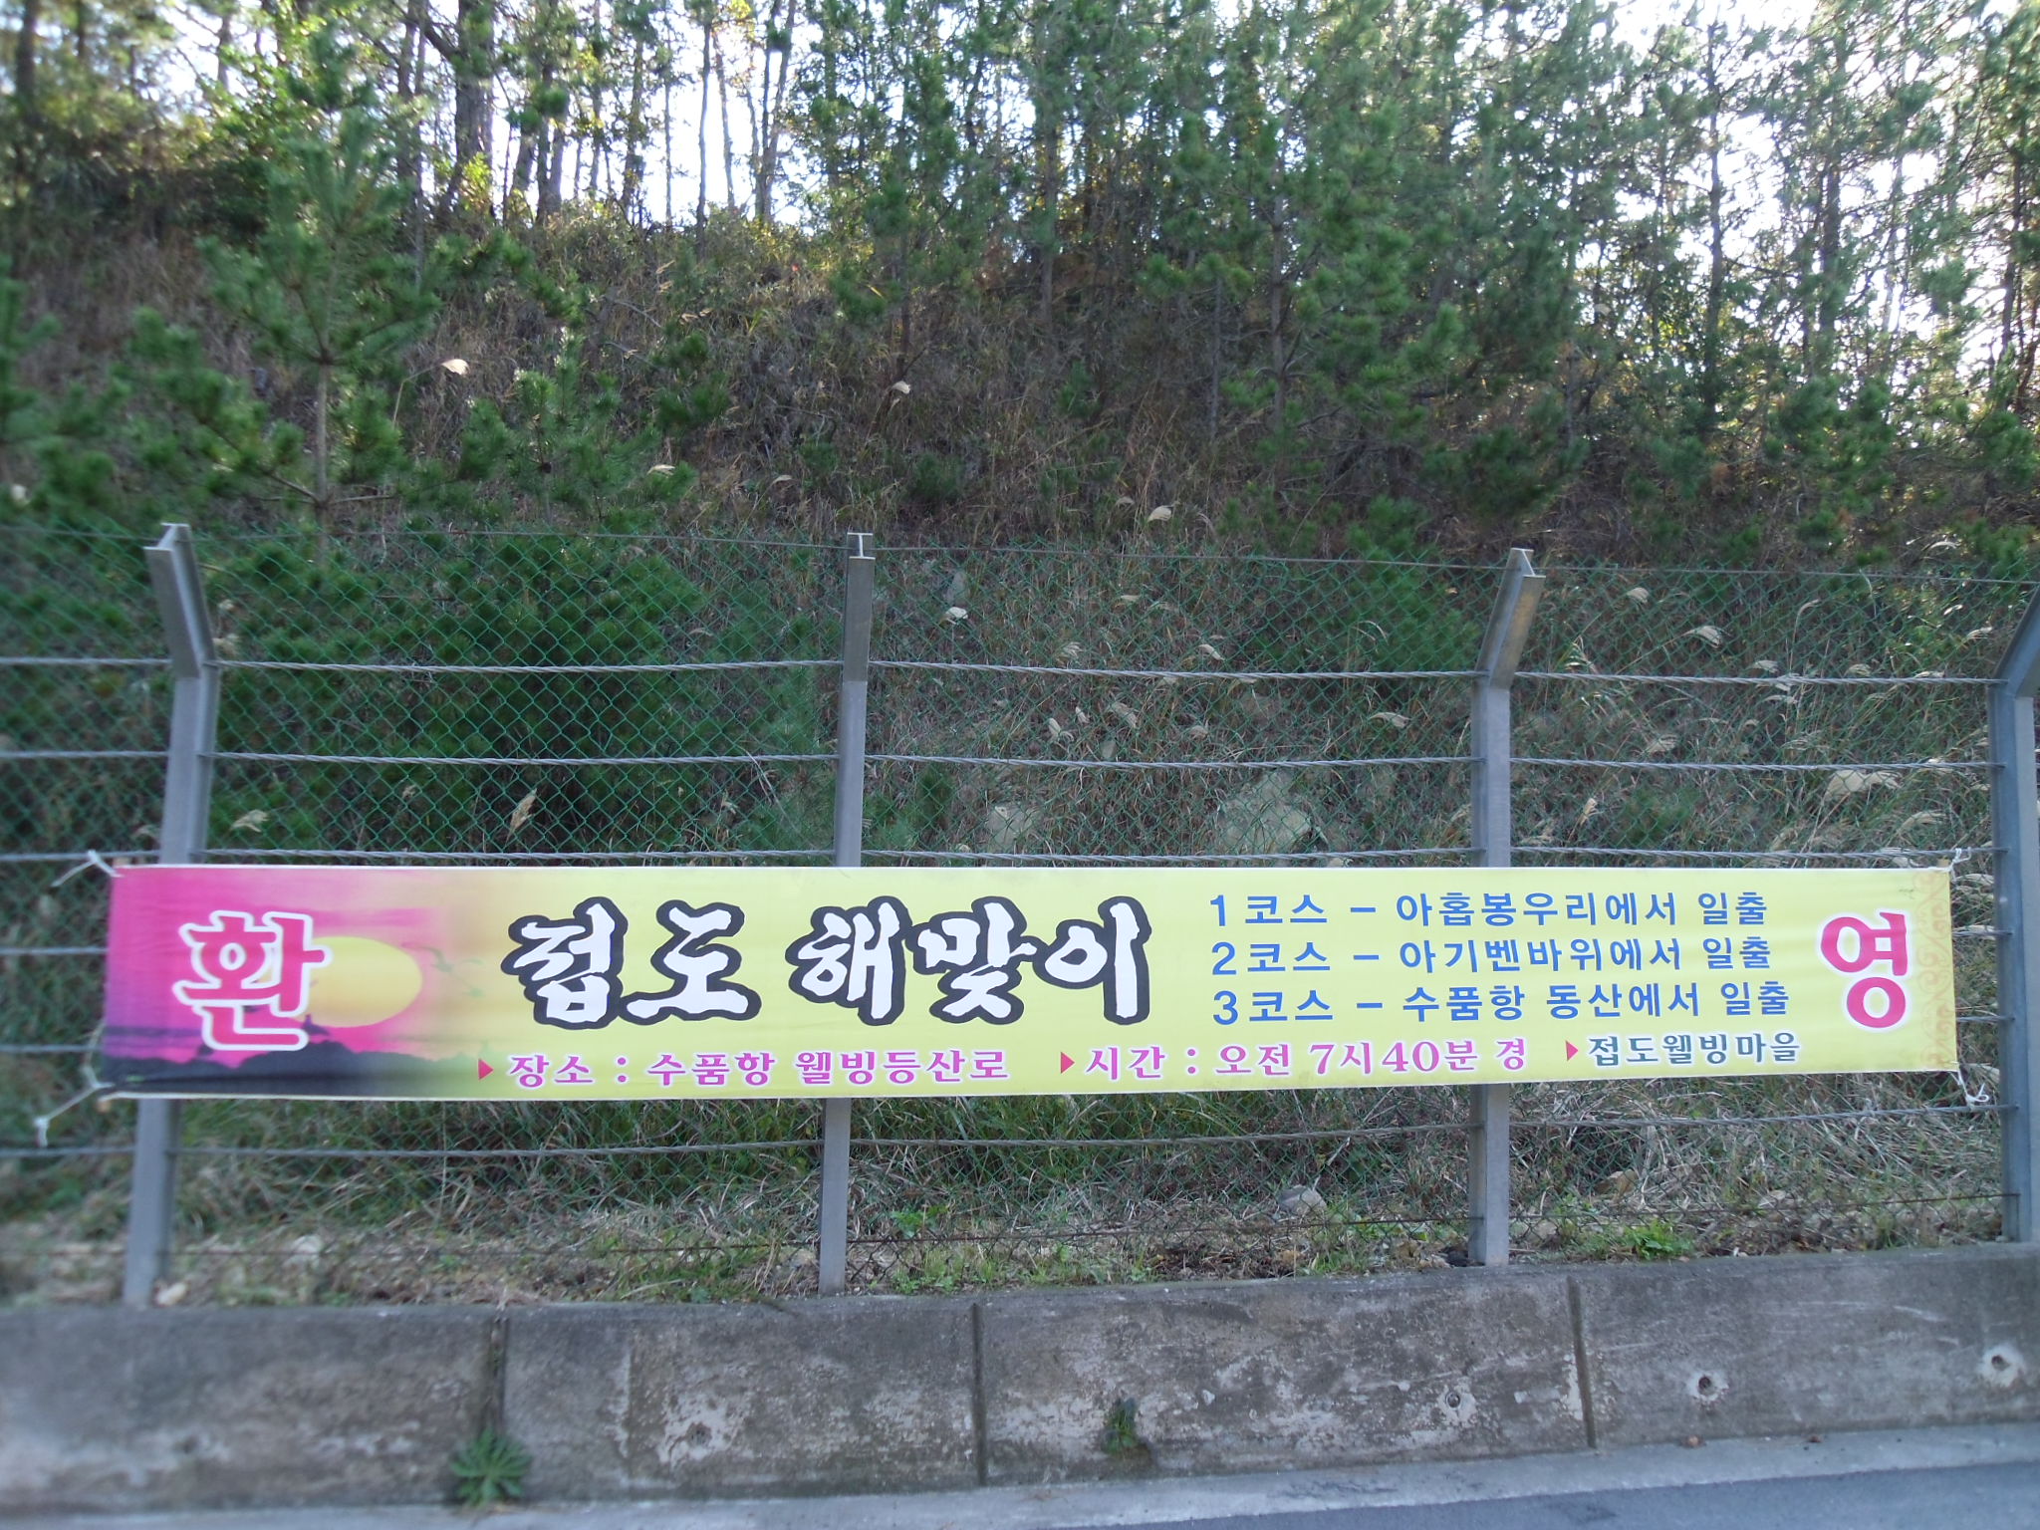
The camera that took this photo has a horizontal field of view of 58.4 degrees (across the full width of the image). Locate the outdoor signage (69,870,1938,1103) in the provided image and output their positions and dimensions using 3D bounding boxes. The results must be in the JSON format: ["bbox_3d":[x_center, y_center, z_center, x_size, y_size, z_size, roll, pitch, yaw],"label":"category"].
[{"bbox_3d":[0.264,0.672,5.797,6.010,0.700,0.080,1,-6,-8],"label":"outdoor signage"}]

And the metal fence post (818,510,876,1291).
[{"bbox_3d":[-0.524,0.444,5.571,0.080,2.300,0.428,3,-6,-6],"label":"metal fence post"}]

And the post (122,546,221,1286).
[{"bbox_3d":[-2.555,0.441,5.434,0.080,2.300,0.428,2,-6,-4],"label":"post"}]

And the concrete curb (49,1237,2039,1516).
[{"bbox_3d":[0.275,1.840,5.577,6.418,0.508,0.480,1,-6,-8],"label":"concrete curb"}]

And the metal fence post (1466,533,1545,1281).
[{"bbox_3d":[1.579,0.456,5.911,0.080,2.300,0.428,3,-6,-9],"label":"metal fence post"}]

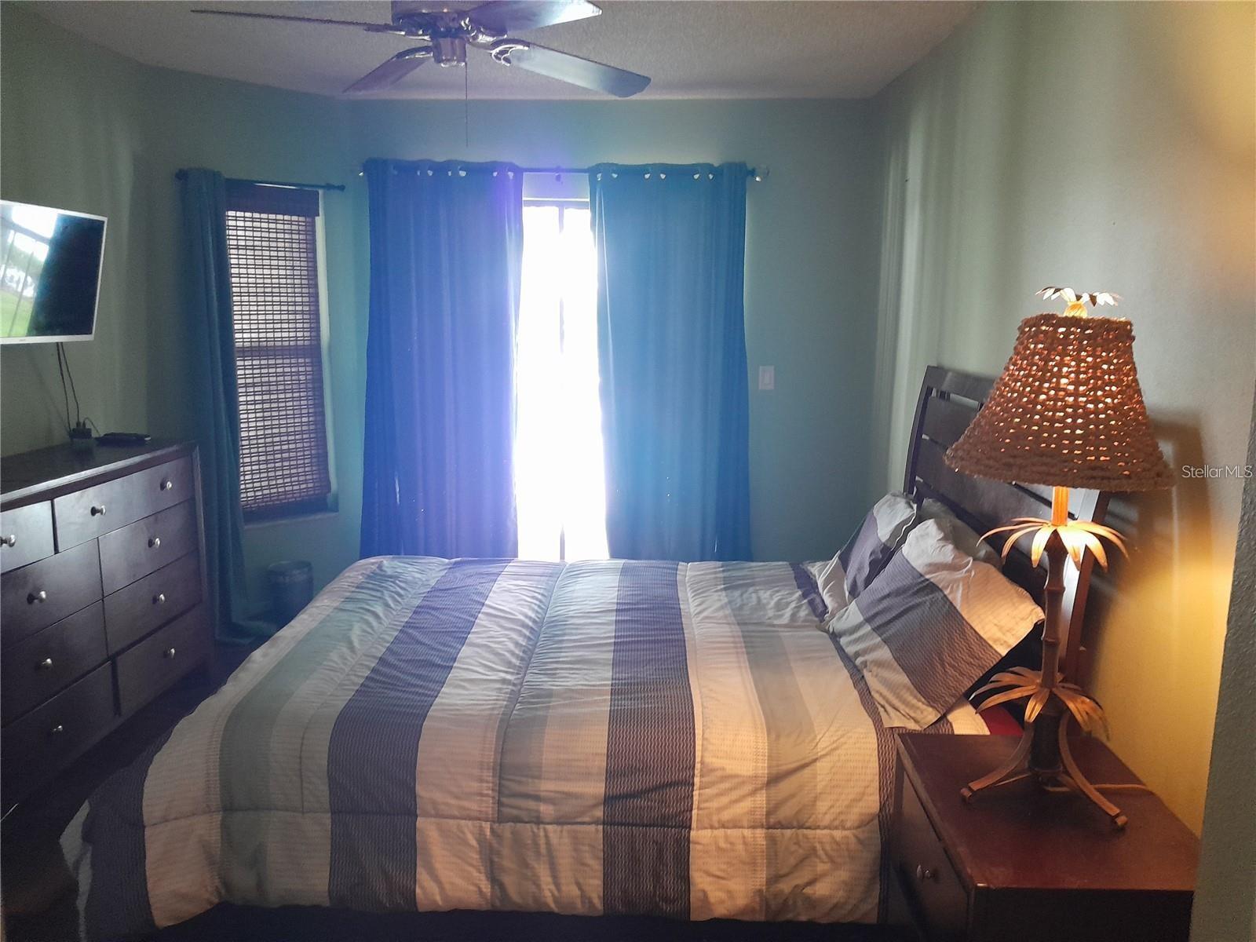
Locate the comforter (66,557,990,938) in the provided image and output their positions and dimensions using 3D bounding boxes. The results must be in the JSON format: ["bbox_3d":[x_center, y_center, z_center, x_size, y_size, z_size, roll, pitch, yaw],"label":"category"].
[{"bbox_3d":[-0.195,0.628,2.763,1.930,0.450,1.640,0,9,1],"label":"comforter"}]

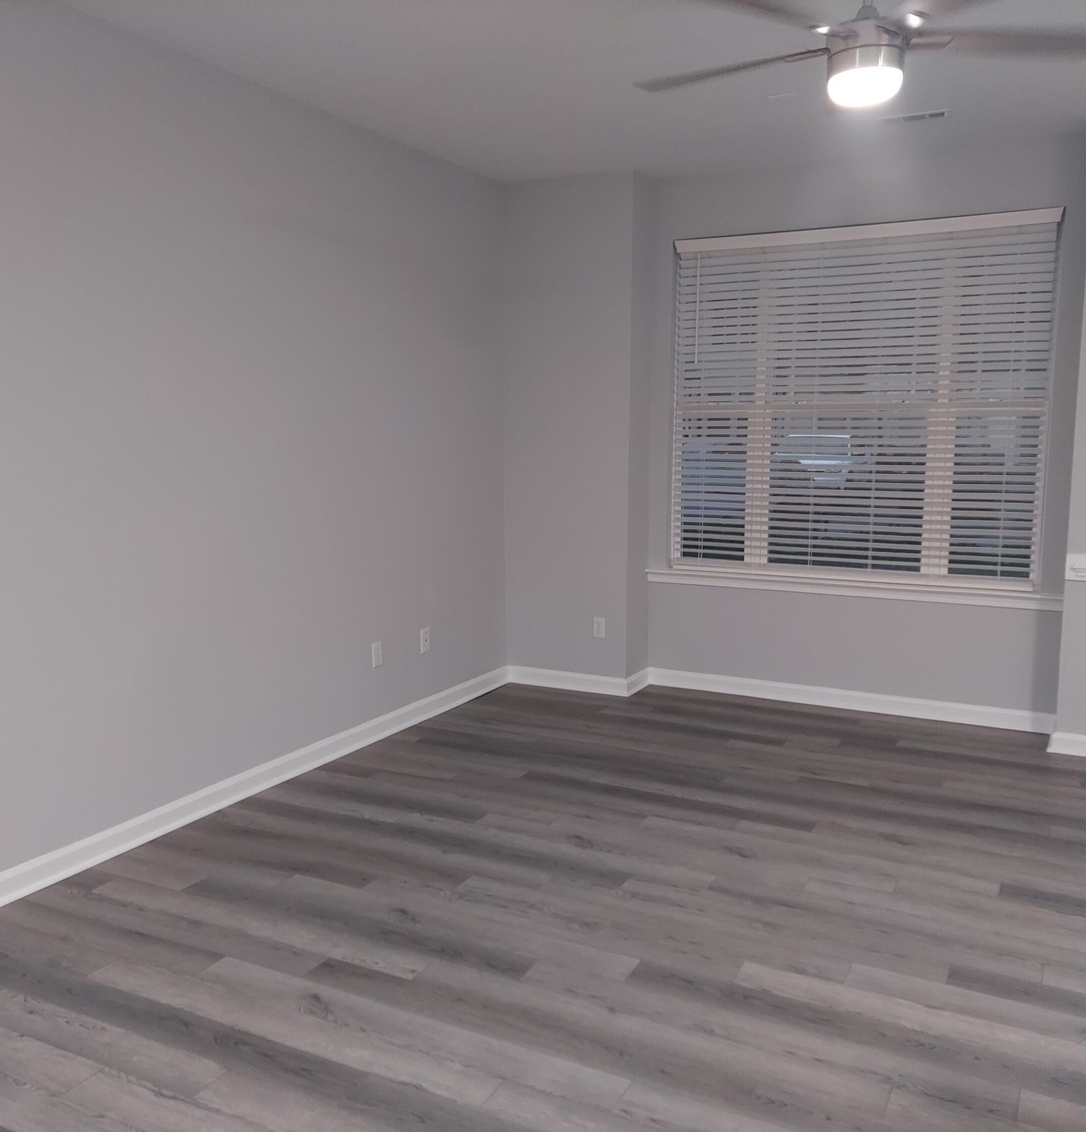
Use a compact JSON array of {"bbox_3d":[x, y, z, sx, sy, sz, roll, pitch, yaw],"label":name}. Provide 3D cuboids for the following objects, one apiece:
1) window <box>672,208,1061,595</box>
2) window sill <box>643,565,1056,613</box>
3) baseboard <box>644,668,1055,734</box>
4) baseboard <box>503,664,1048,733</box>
[{"bbox_3d":[1.539,-0.802,5.280,1.859,1.761,0.100,4,9,27],"label":"window"},{"bbox_3d":[1.522,0.112,5.384,2.076,0.076,0.100,4,9,27],"label":"window sill"},{"bbox_3d":[1.514,0.688,5.447,2.076,0.093,0.020,4,9,27],"label":"baseboard"},{"bbox_3d":[1.124,0.684,5.476,2.795,0.093,0.328,4,9,27],"label":"baseboard"}]

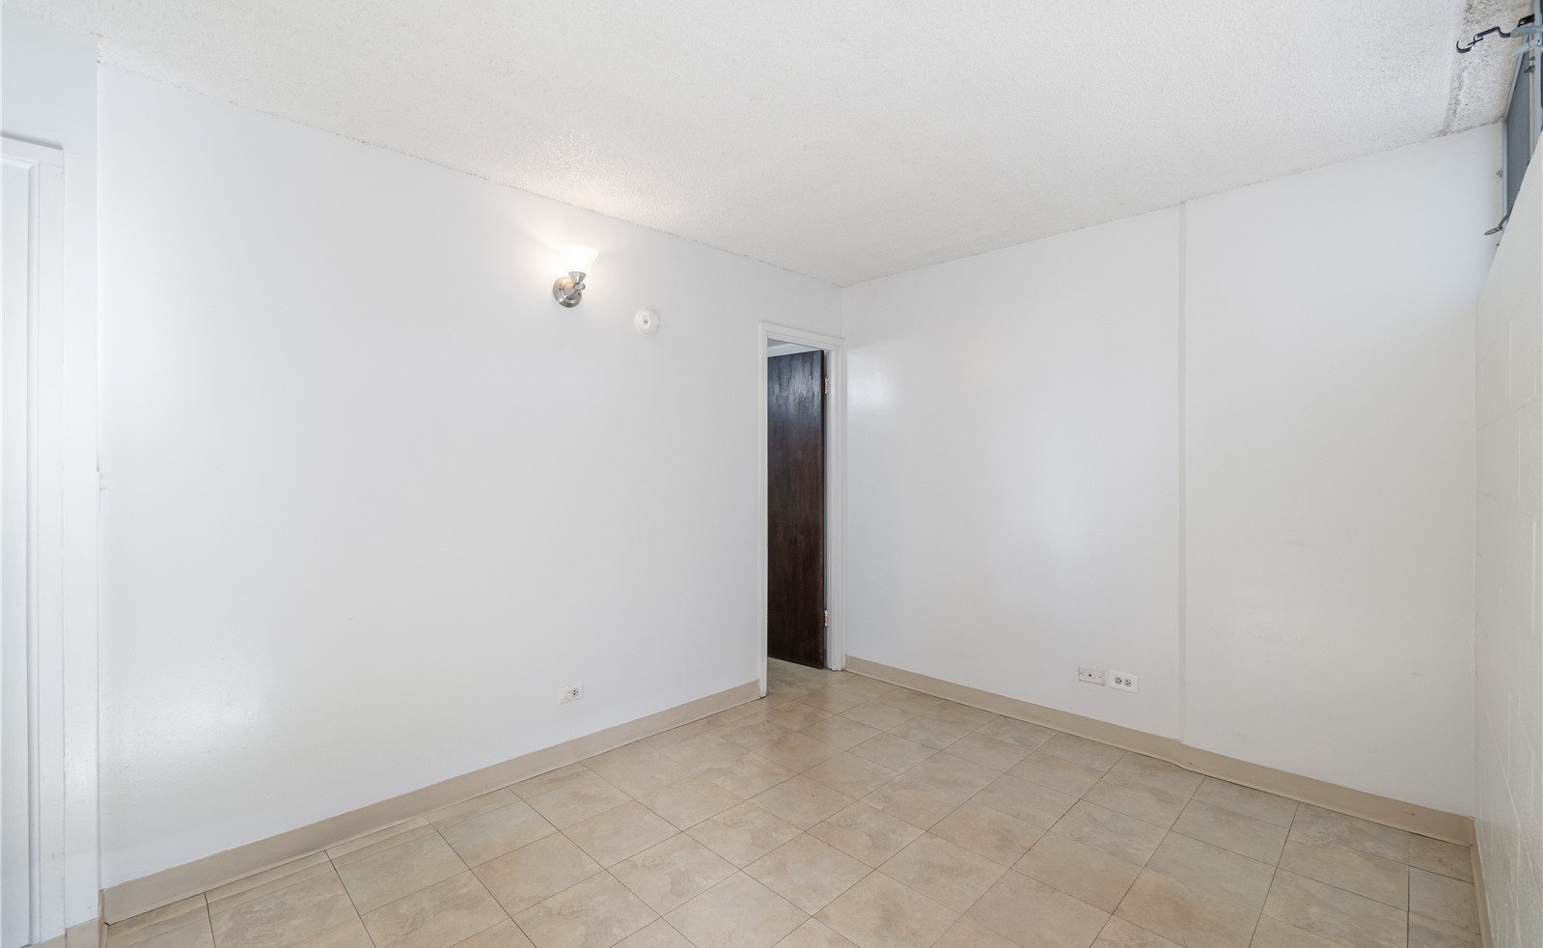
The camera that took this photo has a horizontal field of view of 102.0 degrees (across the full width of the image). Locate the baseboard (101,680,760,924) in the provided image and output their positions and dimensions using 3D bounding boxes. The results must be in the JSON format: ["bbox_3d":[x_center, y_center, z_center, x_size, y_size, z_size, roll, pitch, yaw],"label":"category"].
[{"bbox_3d":[-0.974,1.211,2.621,2.500,0.105,0.018,0,0,-43],"label":"baseboard"}]

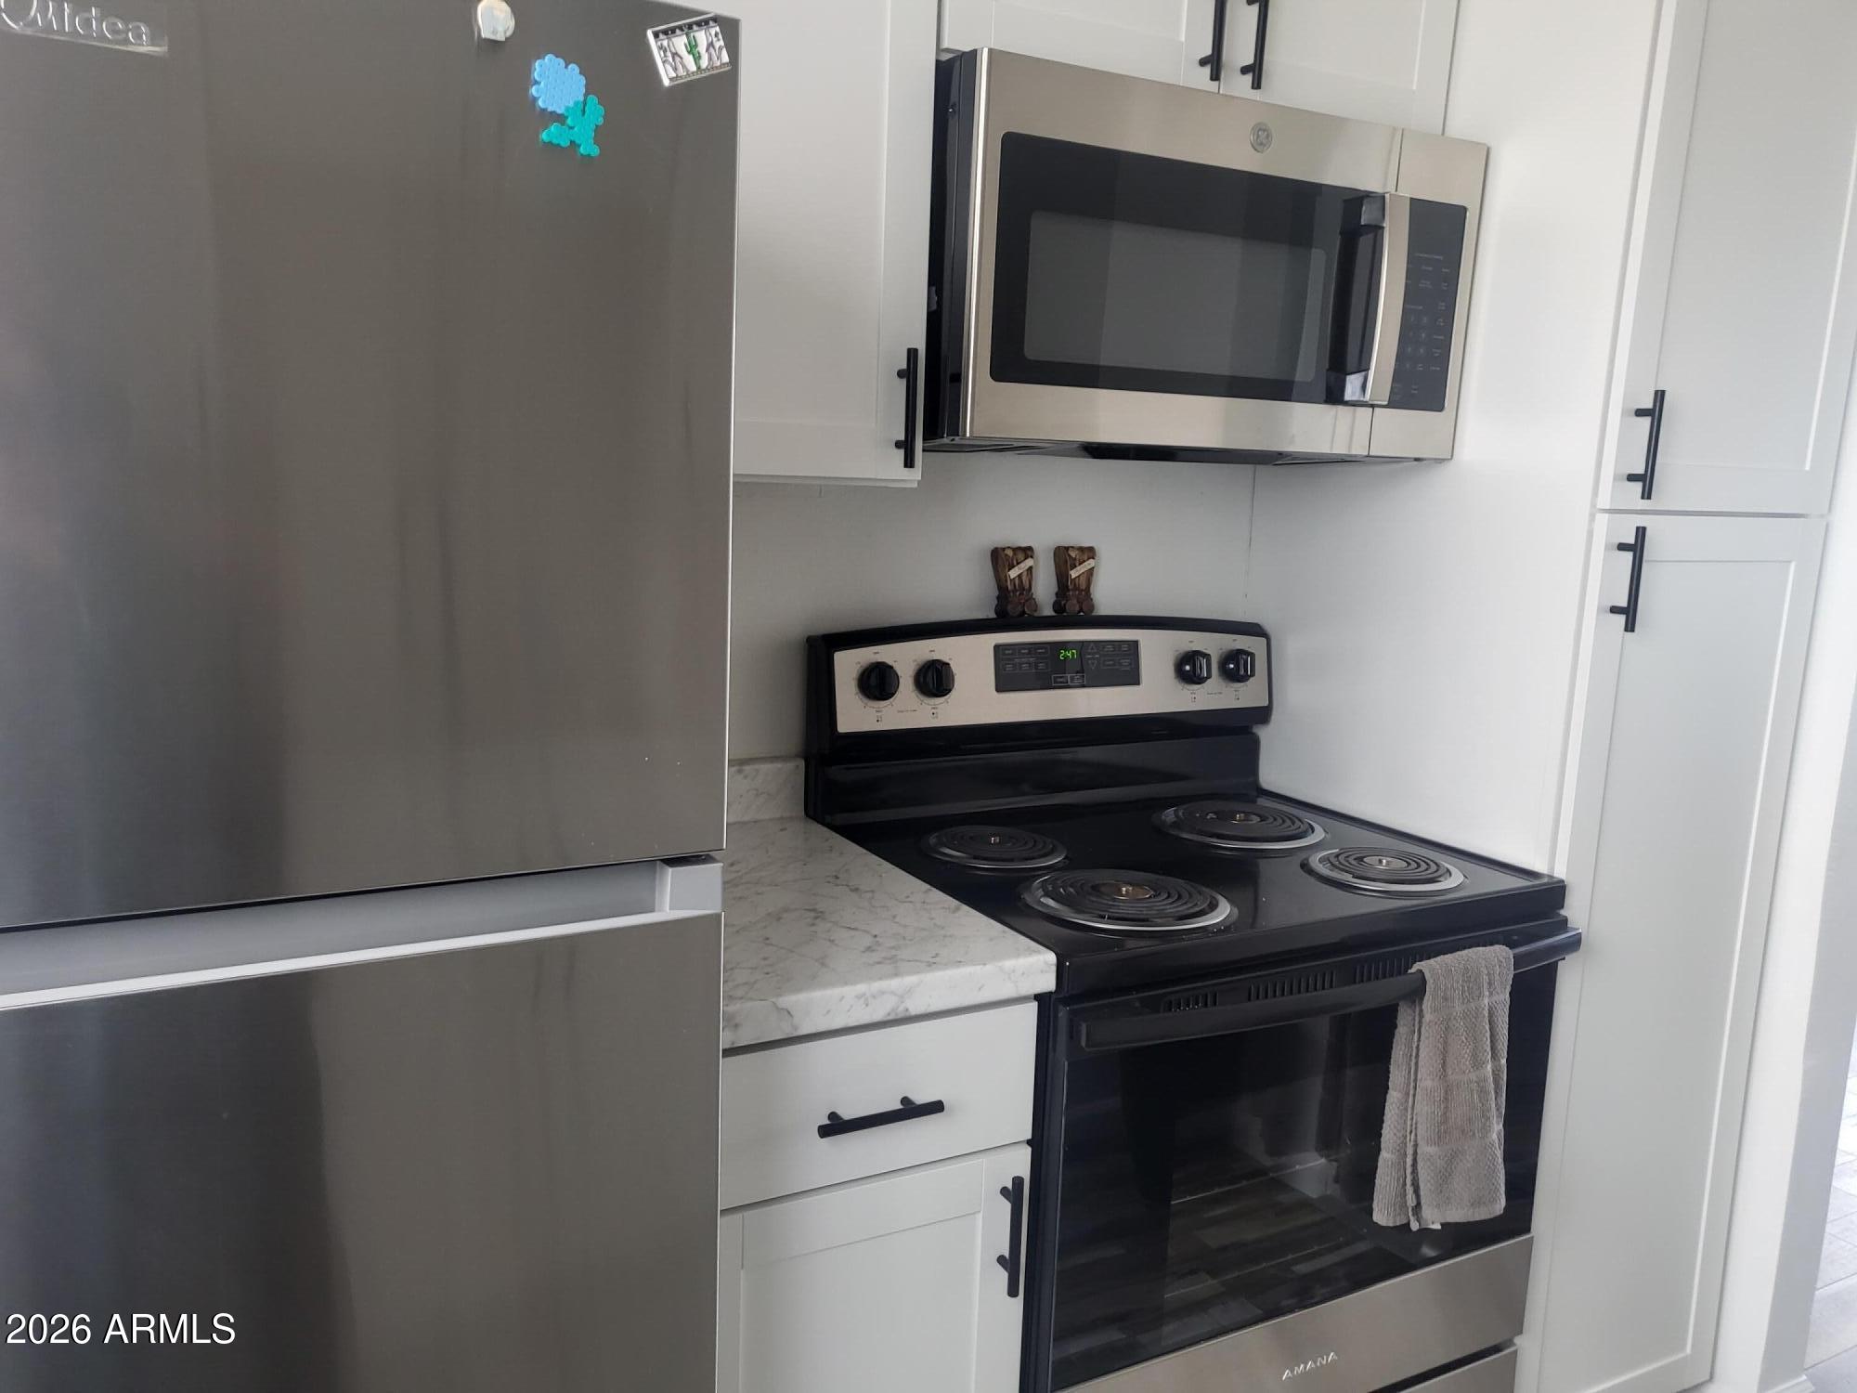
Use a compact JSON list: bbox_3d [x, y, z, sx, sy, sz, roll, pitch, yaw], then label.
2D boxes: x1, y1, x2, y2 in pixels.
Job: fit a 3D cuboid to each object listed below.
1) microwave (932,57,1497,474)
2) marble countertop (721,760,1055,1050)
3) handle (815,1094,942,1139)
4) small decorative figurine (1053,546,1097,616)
[{"bbox_3d":[0.298,-0.517,1.820,0.756,0.414,0.435,-3,10,-28],"label":"microwave"},{"bbox_3d":[-0.195,0.196,1.562,0.391,0.117,0.635,-3,10,-28],"label":"marble countertop"},{"bbox_3d":[-0.051,0.391,1.315,0.130,0.013,0.035,-3,10,-28],"label":"handle"},{"bbox_3d":[0.211,-0.169,2.031,0.049,0.097,0.038,-3,10,-28],"label":"small decorative figurine"}]

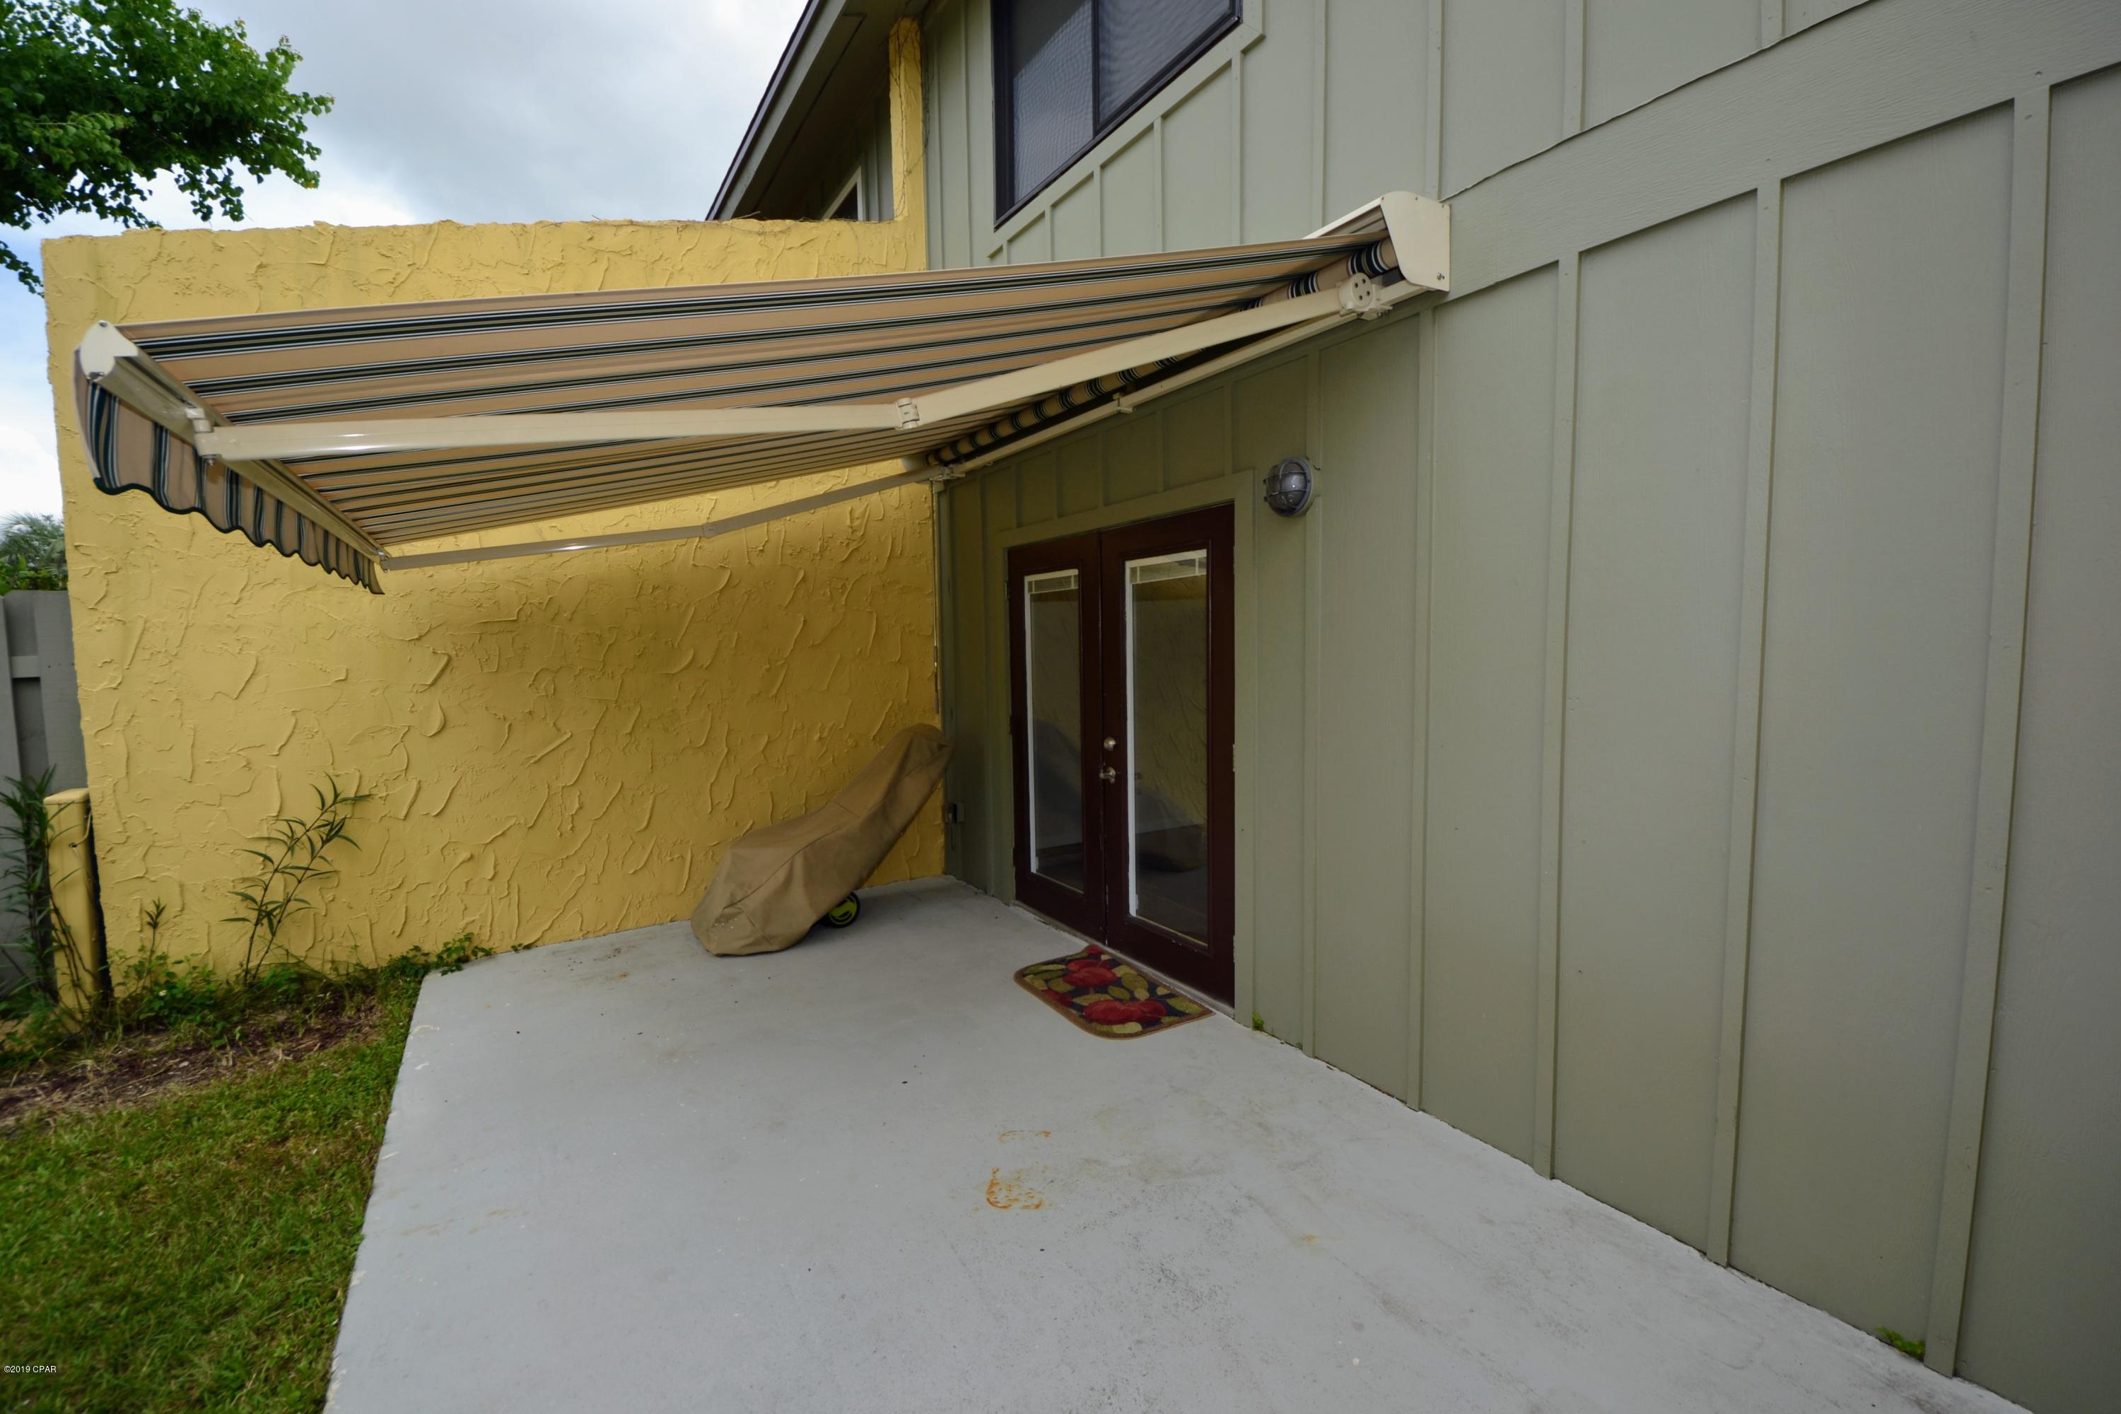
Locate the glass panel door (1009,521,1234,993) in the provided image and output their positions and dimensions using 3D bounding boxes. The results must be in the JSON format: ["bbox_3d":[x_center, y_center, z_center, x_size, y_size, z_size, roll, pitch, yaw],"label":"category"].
[{"bbox_3d":[0.238,0.173,4.056,0.060,2.038,1.758,-4,6,-34],"label":"glass panel door"}]

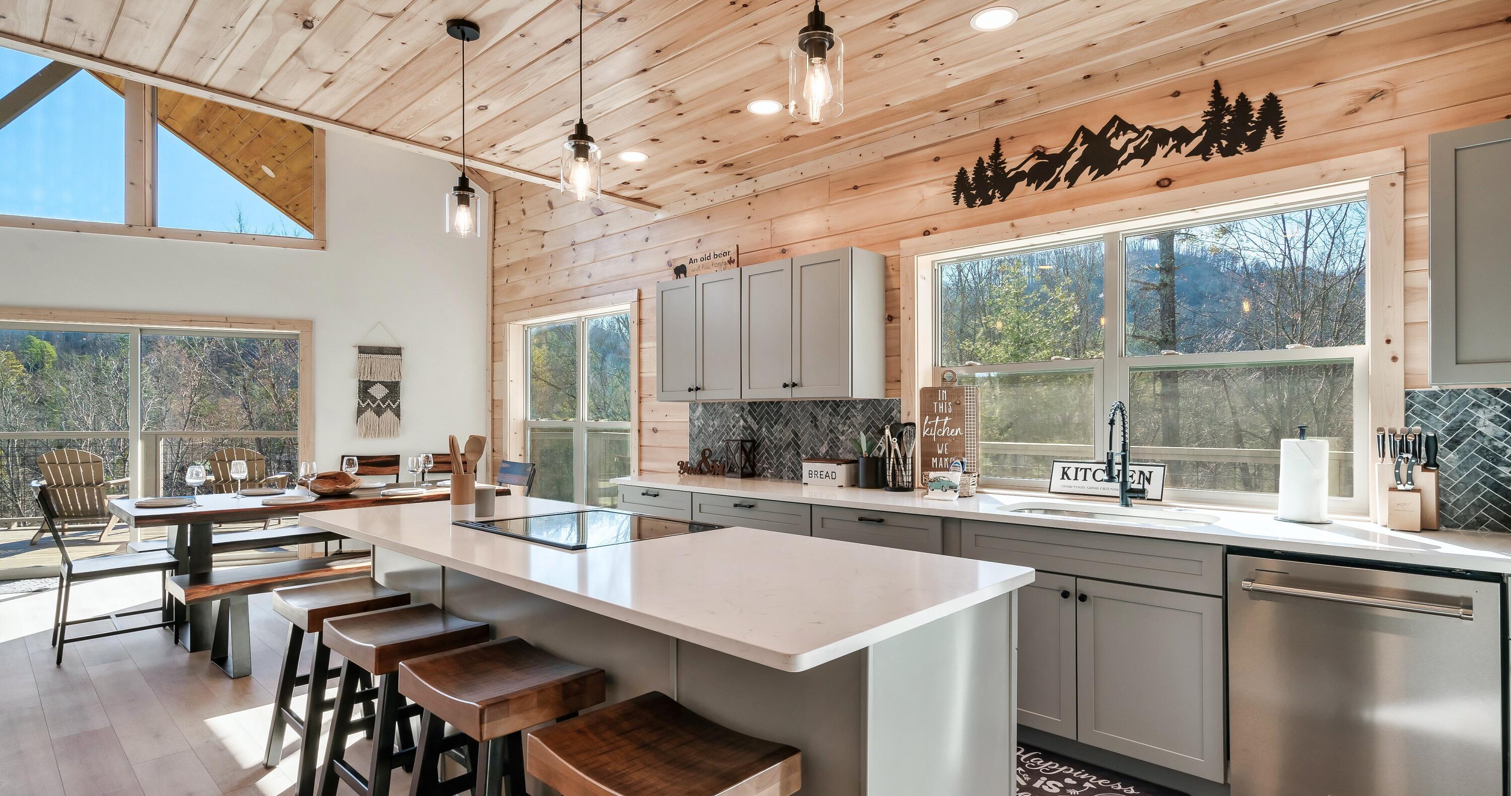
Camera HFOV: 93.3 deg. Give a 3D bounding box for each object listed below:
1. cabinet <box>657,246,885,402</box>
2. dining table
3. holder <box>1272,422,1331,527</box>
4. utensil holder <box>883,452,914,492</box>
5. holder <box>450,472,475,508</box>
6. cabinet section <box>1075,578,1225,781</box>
[{"bbox_3d":[0.031,-0.376,4.301,1.530,0.780,0.330,-1,-2,42],"label":"cabinet"},{"bbox_3d":[-2.890,1.032,4.777,1.050,0.760,2.070,-1,-2,42],"label":"dining table"},{"bbox_3d":[1.948,0.264,2.537,0.170,0.348,0.170,-1,-2,42],"label":"holder"},{"bbox_3d":[0.759,0.396,3.729,0.140,0.180,0.140,-1,-2,42],"label":"utensil holder"},{"bbox_3d":[-1.253,0.391,3.060,0.102,0.130,0.102,-1,-2,42],"label":"holder"},{"bbox_3d":[1.533,0.950,2.671,0.447,0.595,0.600,-1,-1,41],"label":"cabinet section"}]

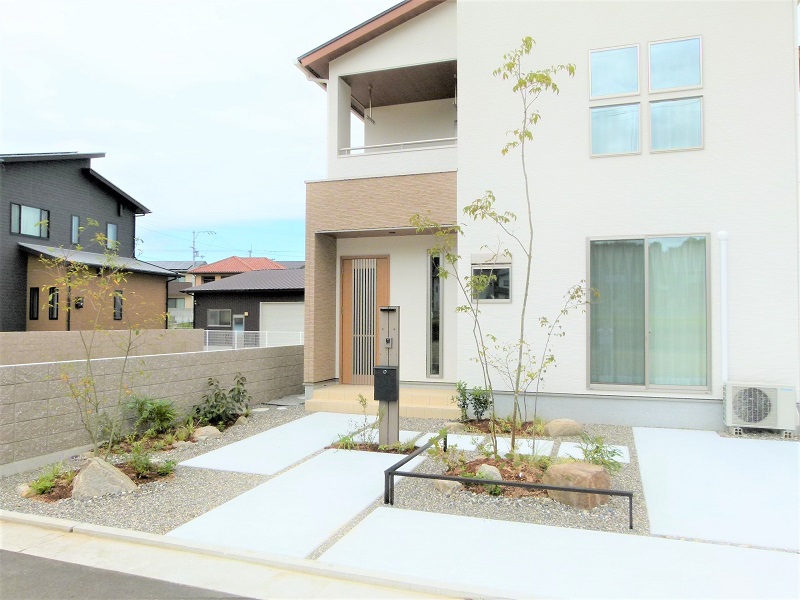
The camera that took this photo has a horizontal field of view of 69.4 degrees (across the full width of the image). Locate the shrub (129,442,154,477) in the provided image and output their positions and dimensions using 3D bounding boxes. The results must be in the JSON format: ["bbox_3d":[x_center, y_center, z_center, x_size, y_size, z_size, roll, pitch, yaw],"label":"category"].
[{"bbox_3d":[-2.595,1.601,5.800,0.270,0.320,0.270,1,-2,-24],"label":"shrub"}]

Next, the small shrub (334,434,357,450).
[{"bbox_3d":[-0.658,1.722,6.981,0.280,0.190,0.250,0,-2,-5],"label":"small shrub"}]

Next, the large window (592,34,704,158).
[{"bbox_3d":[3.567,-2.939,8.401,1.540,1.640,0.120,0,-2,18],"label":"large window"}]

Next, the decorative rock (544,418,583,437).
[{"bbox_3d":[2.263,1.739,7.966,0.510,0.210,0.390,0,-2,18],"label":"decorative rock"}]

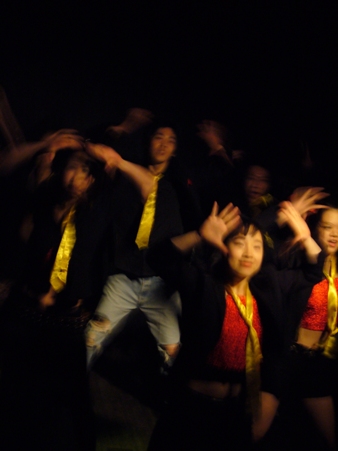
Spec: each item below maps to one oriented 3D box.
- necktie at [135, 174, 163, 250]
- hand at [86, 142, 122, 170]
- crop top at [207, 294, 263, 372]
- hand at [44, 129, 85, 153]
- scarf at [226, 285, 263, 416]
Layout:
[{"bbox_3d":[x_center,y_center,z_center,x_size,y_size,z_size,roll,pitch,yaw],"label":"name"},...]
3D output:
[{"bbox_3d":[-0.102,-0.068,4.750,0.090,0.390,0.050,12,6,-1],"label":"necktie"},{"bbox_3d":[-0.325,-0.348,4.600,0.185,0.100,0.080,29,15,-6],"label":"hand"},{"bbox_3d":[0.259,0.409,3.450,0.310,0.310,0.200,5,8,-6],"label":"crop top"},{"bbox_3d":[-0.504,-0.405,4.400,0.180,0.110,0.080,-3,24,-6],"label":"hand"},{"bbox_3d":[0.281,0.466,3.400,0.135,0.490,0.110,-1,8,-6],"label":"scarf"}]

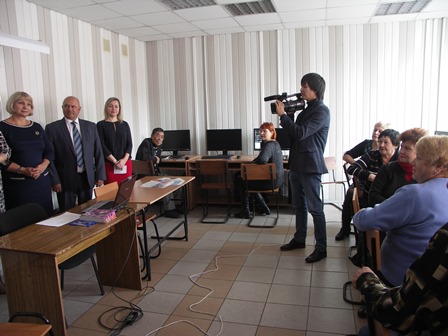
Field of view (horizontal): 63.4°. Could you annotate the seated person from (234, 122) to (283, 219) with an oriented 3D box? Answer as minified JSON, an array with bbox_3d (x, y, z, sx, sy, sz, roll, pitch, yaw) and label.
[{"bbox_3d":[0.460,0.059,4.730,0.660,1.260,0.500,-1,8,7],"label":"seated person"}]

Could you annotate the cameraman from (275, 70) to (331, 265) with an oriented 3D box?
[{"bbox_3d":[0.759,-0.004,3.460,0.520,1.750,0.480,-4,8,-15],"label":"cameraman"}]

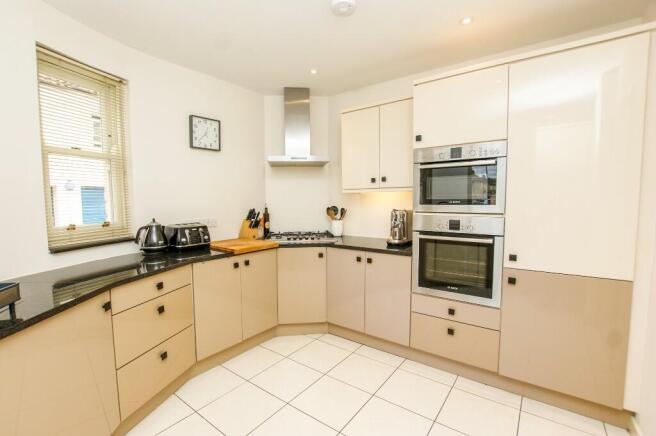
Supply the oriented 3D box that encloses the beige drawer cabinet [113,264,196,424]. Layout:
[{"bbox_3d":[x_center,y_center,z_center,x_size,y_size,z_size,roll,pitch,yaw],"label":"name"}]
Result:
[{"bbox_3d":[-1.314,0.712,1.786,0.560,0.733,0.556,1,4,16],"label":"beige drawer cabinet"}]

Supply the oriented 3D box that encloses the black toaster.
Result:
[{"bbox_3d":[-1.186,0.165,2.297,0.280,0.205,0.270,3,5,40],"label":"black toaster"}]

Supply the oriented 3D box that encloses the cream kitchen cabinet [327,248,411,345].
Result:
[{"bbox_3d":[0.489,0.645,2.629,0.807,0.733,0.580,2,4,34],"label":"cream kitchen cabinet"}]

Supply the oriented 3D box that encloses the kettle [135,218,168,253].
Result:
[{"bbox_3d":[-1.364,0.150,2.106,0.200,0.260,0.170,-3,5,-28],"label":"kettle"}]

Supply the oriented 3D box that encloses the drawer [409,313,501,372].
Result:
[{"bbox_3d":[1.062,0.887,2.234,0.600,0.293,0.540,2,4,34],"label":"drawer"}]

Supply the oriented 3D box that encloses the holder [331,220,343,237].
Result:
[{"bbox_3d":[0.102,0.121,3.160,0.130,0.178,0.130,0,4,0],"label":"holder"}]

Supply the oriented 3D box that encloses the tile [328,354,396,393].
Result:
[{"bbox_3d":[0.270,1.192,2.107,0.395,0.014,0.388,2,5,37],"label":"tile"}]

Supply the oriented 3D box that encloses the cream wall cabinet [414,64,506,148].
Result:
[{"bbox_3d":[1.053,-0.757,2.122,0.593,0.470,0.570,2,5,33],"label":"cream wall cabinet"}]

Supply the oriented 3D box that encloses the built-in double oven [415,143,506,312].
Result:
[{"bbox_3d":[1.051,0.028,2.164,0.590,1.100,0.560,2,5,33],"label":"built-in double oven"}]

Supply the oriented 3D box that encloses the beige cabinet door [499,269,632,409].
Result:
[{"bbox_3d":[1.559,0.678,1.901,0.595,0.728,0.580,2,5,33],"label":"beige cabinet door"}]

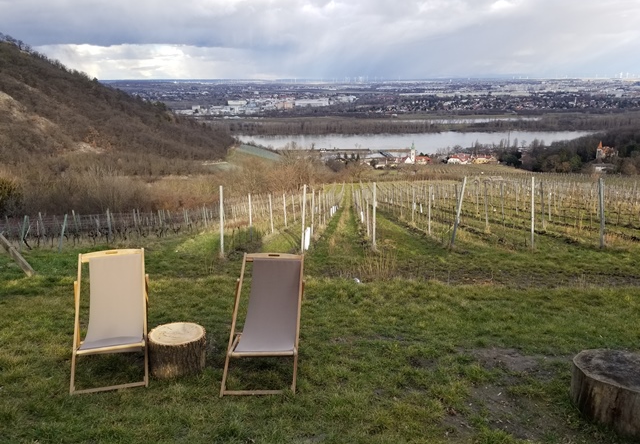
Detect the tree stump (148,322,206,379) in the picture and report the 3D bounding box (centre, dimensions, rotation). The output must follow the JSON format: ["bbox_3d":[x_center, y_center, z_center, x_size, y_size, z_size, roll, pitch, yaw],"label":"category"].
[{"bbox_3d":[-1.285,1.165,4.360,0.485,0.325,0.485,0,12,0],"label":"tree stump"}]

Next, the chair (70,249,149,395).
[{"bbox_3d":[-1.851,0.858,4.262,0.589,1.037,0.911,-4,9,-18],"label":"chair"}]

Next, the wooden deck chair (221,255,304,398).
[{"bbox_3d":[-0.454,0.859,4.159,0.587,0.979,0.968,0,9,4],"label":"wooden deck chair"}]

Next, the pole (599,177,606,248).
[{"bbox_3d":[7.224,-0.214,12.313,0.085,1.850,0.085,-8,12,2],"label":"pole"}]

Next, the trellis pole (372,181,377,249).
[{"bbox_3d":[1.444,-0.140,12.643,0.065,1.830,0.065,-1,16,0],"label":"trellis pole"}]

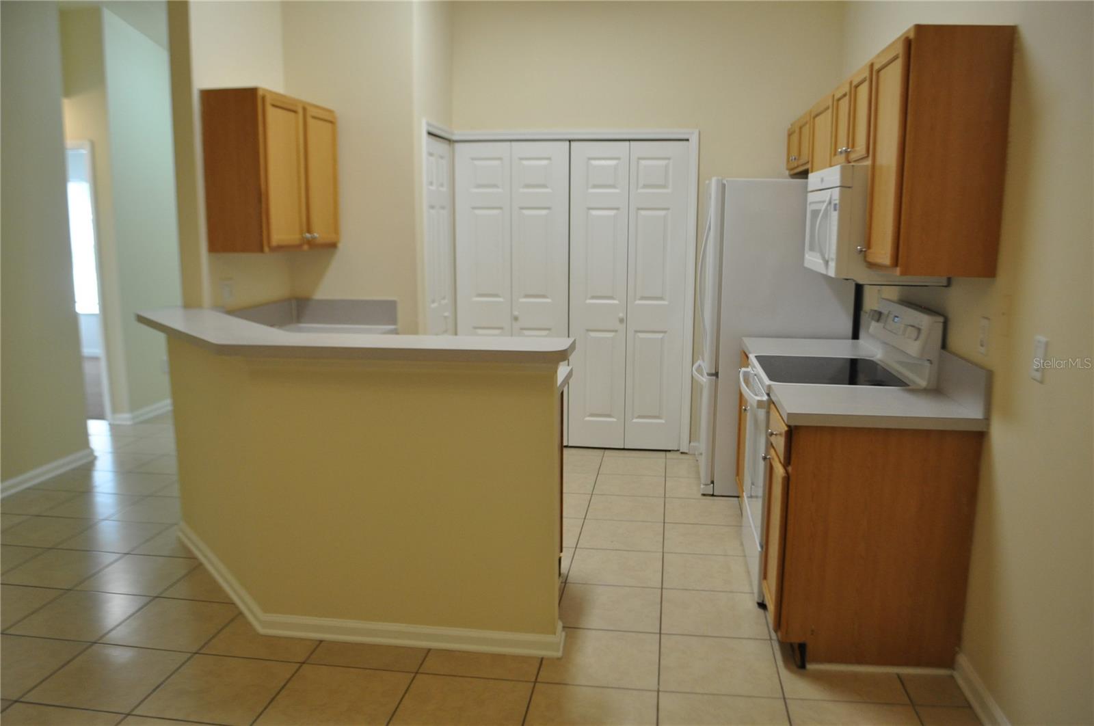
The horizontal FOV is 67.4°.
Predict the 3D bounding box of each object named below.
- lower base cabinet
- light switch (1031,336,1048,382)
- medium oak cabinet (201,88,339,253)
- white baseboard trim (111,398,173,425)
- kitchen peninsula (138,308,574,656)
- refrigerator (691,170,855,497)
[{"bbox_3d":[1.137,0.612,2.976,0.608,0.900,0.400,1,10,9],"label":"lower base cabinet"},{"bbox_3d":[1.349,-0.008,2.254,0.011,0.118,0.077,1,10,9],"label":"light switch"},{"bbox_3d":[-1.475,-1.014,4.481,0.325,0.782,0.910,1,10,9],"label":"medium oak cabinet"},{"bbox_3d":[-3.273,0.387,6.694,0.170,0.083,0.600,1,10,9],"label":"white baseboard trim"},{"bbox_3d":[-0.962,0.404,3.504,2.220,1.140,1.110,1,10,9],"label":"kitchen peninsula"},{"bbox_3d":[1.313,-0.175,4.900,0.830,1.785,0.840,1,10,9],"label":"refrigerator"}]

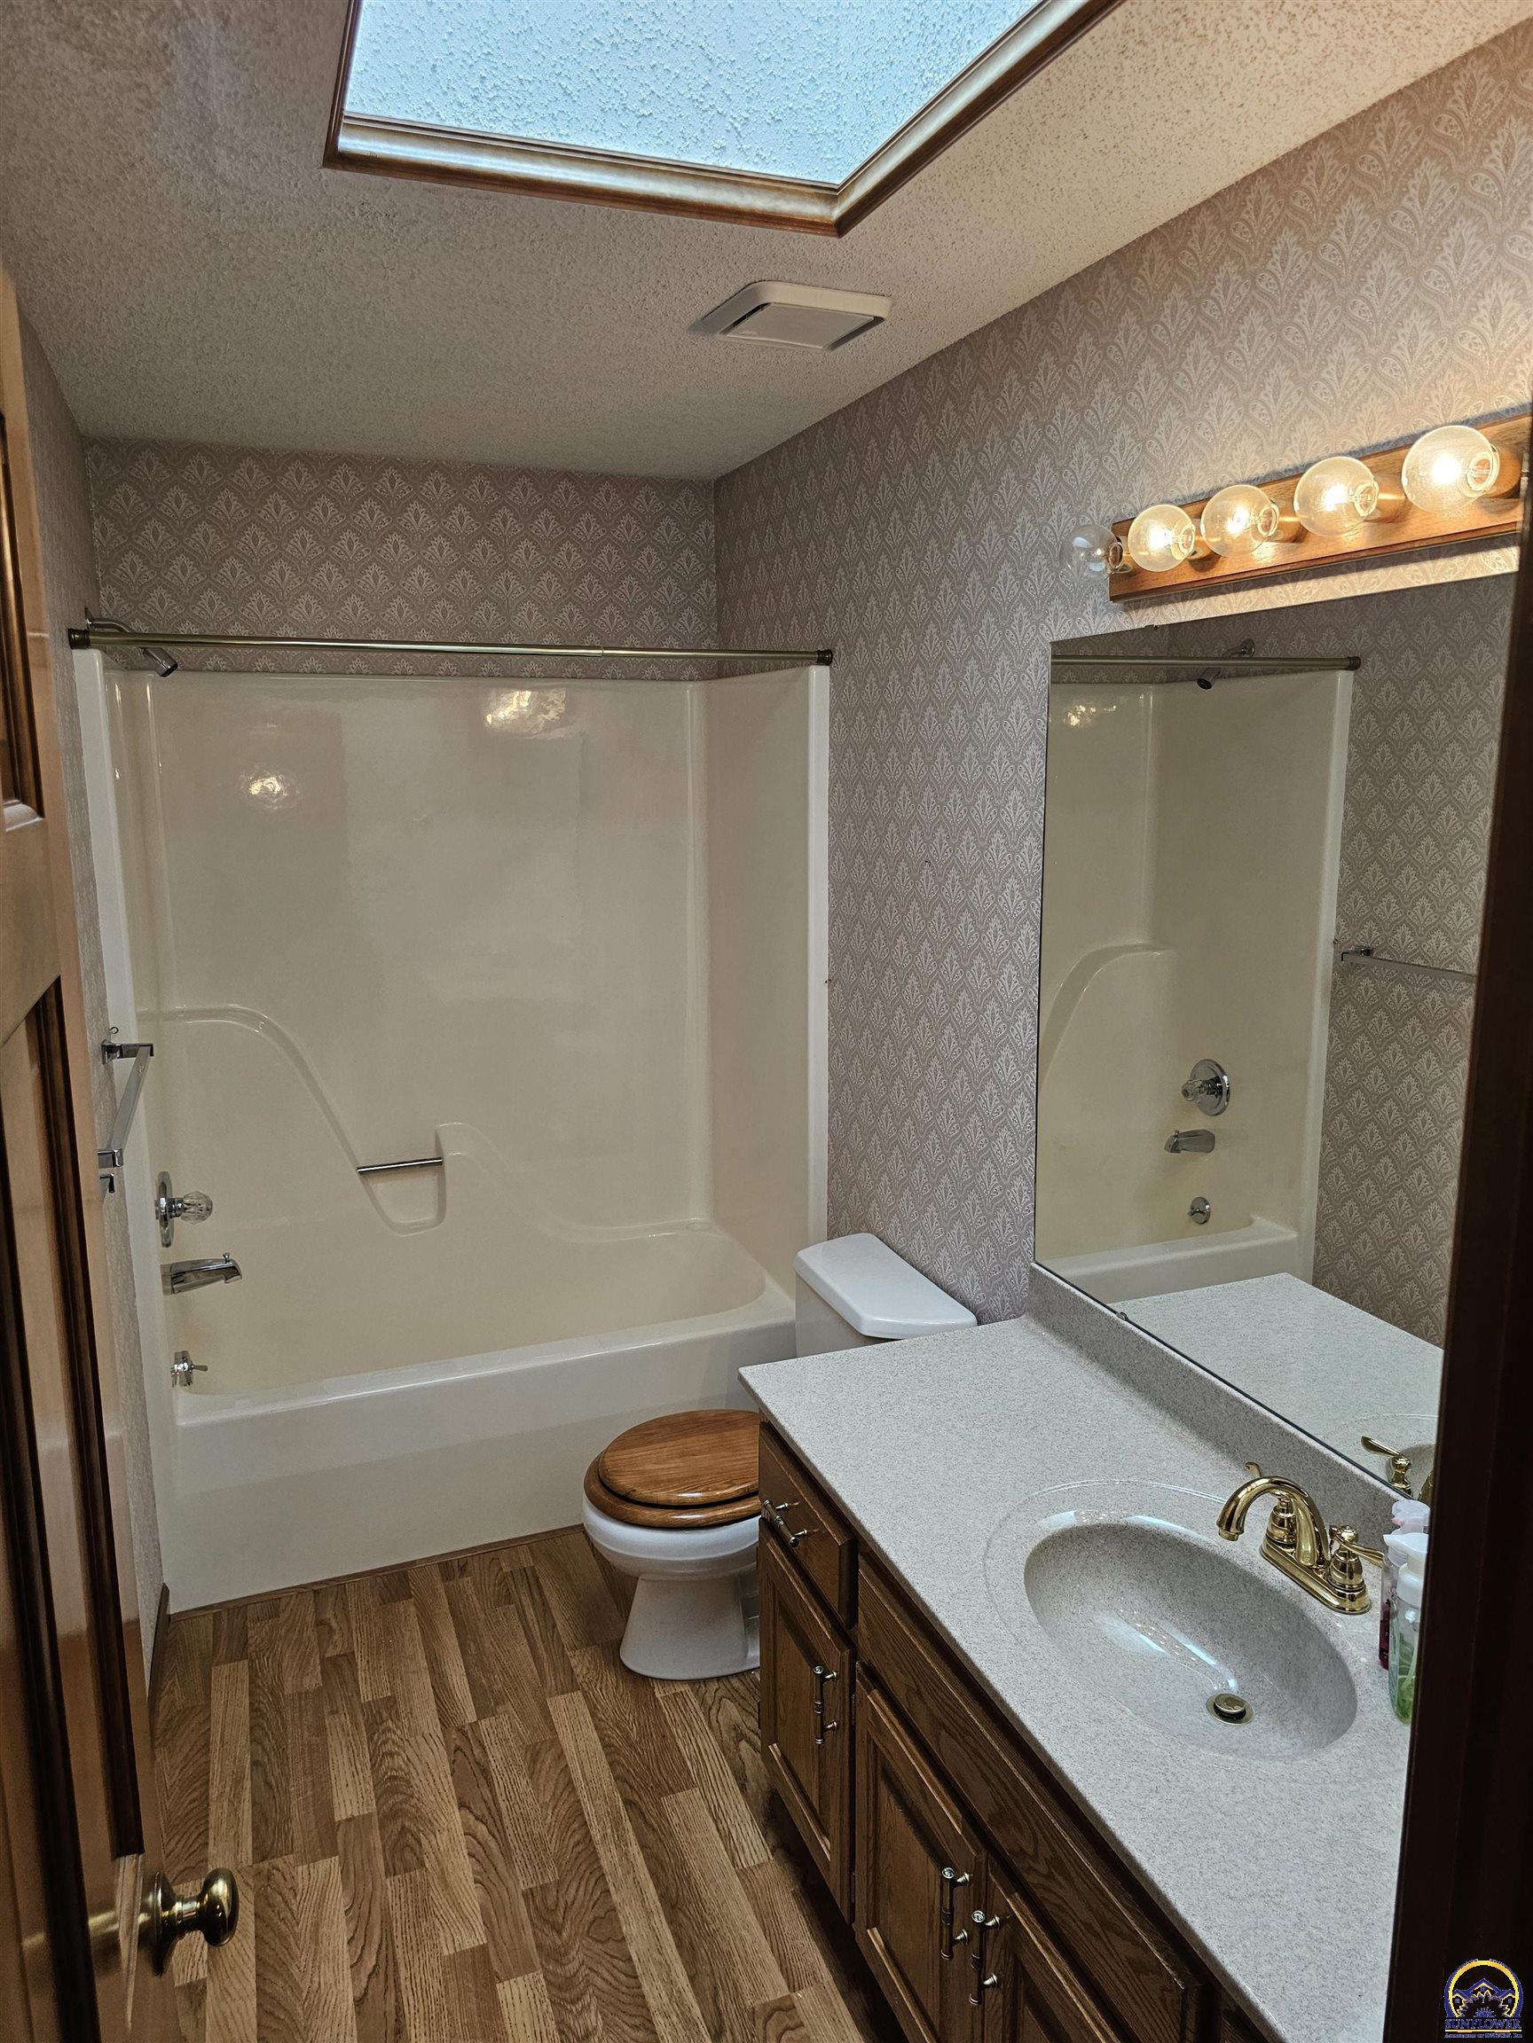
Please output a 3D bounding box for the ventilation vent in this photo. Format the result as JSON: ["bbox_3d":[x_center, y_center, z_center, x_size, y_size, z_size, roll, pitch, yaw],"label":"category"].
[{"bbox_3d":[0.036,-1.147,2.231,0.236,0.030,0.286,-5,12,-21],"label":"ventilation vent"}]

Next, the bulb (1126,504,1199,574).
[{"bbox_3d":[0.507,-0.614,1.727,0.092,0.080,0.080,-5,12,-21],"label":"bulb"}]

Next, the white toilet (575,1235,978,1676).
[{"bbox_3d":[-0.010,0.898,2.683,0.715,0.743,0.467,-5,12,-21],"label":"white toilet"}]

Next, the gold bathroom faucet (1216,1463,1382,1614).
[{"bbox_3d":[0.603,0.600,1.601,0.179,0.149,0.238,-5,12,-21],"label":"gold bathroom faucet"}]

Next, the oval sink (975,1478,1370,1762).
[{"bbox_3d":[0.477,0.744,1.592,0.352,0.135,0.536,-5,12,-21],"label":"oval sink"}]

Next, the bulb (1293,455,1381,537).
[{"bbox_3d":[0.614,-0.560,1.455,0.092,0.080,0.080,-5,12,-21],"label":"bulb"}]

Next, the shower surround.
[{"bbox_3d":[-0.690,0.164,3.264,1.499,1.960,0.749,-5,12,-21],"label":"shower surround"}]

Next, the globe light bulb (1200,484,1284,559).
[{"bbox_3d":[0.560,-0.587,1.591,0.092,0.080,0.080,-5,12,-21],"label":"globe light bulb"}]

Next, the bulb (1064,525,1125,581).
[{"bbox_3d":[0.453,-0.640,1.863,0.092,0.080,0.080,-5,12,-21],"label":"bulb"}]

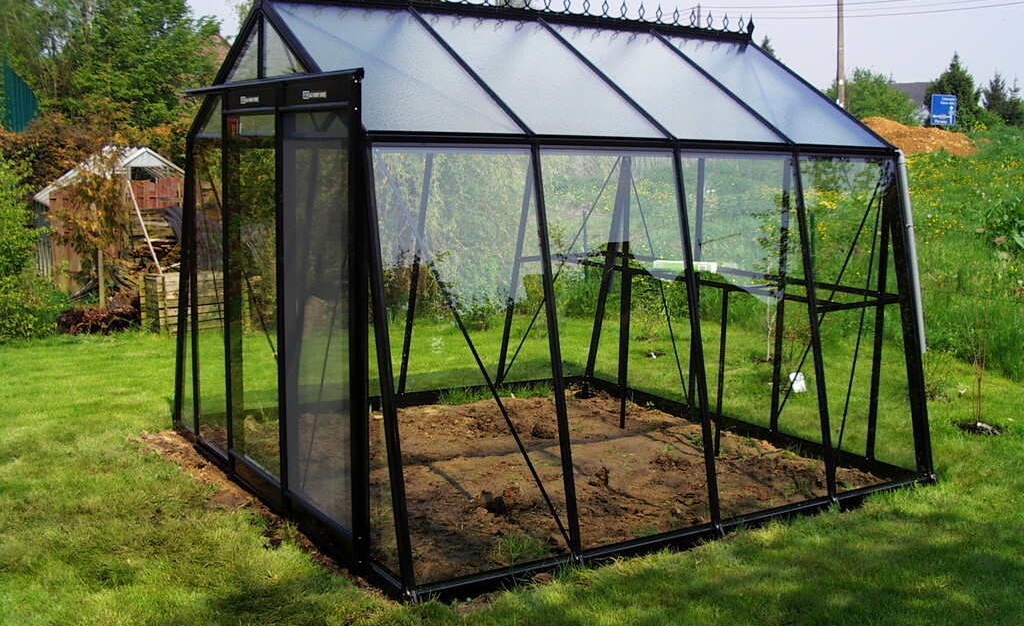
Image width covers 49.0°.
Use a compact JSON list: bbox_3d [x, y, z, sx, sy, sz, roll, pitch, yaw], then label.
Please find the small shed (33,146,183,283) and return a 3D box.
[{"bbox_3d":[-5.095,-1.302,14.614,1.800,1.750,2.300,-3,9,-26],"label":"small shed"}]

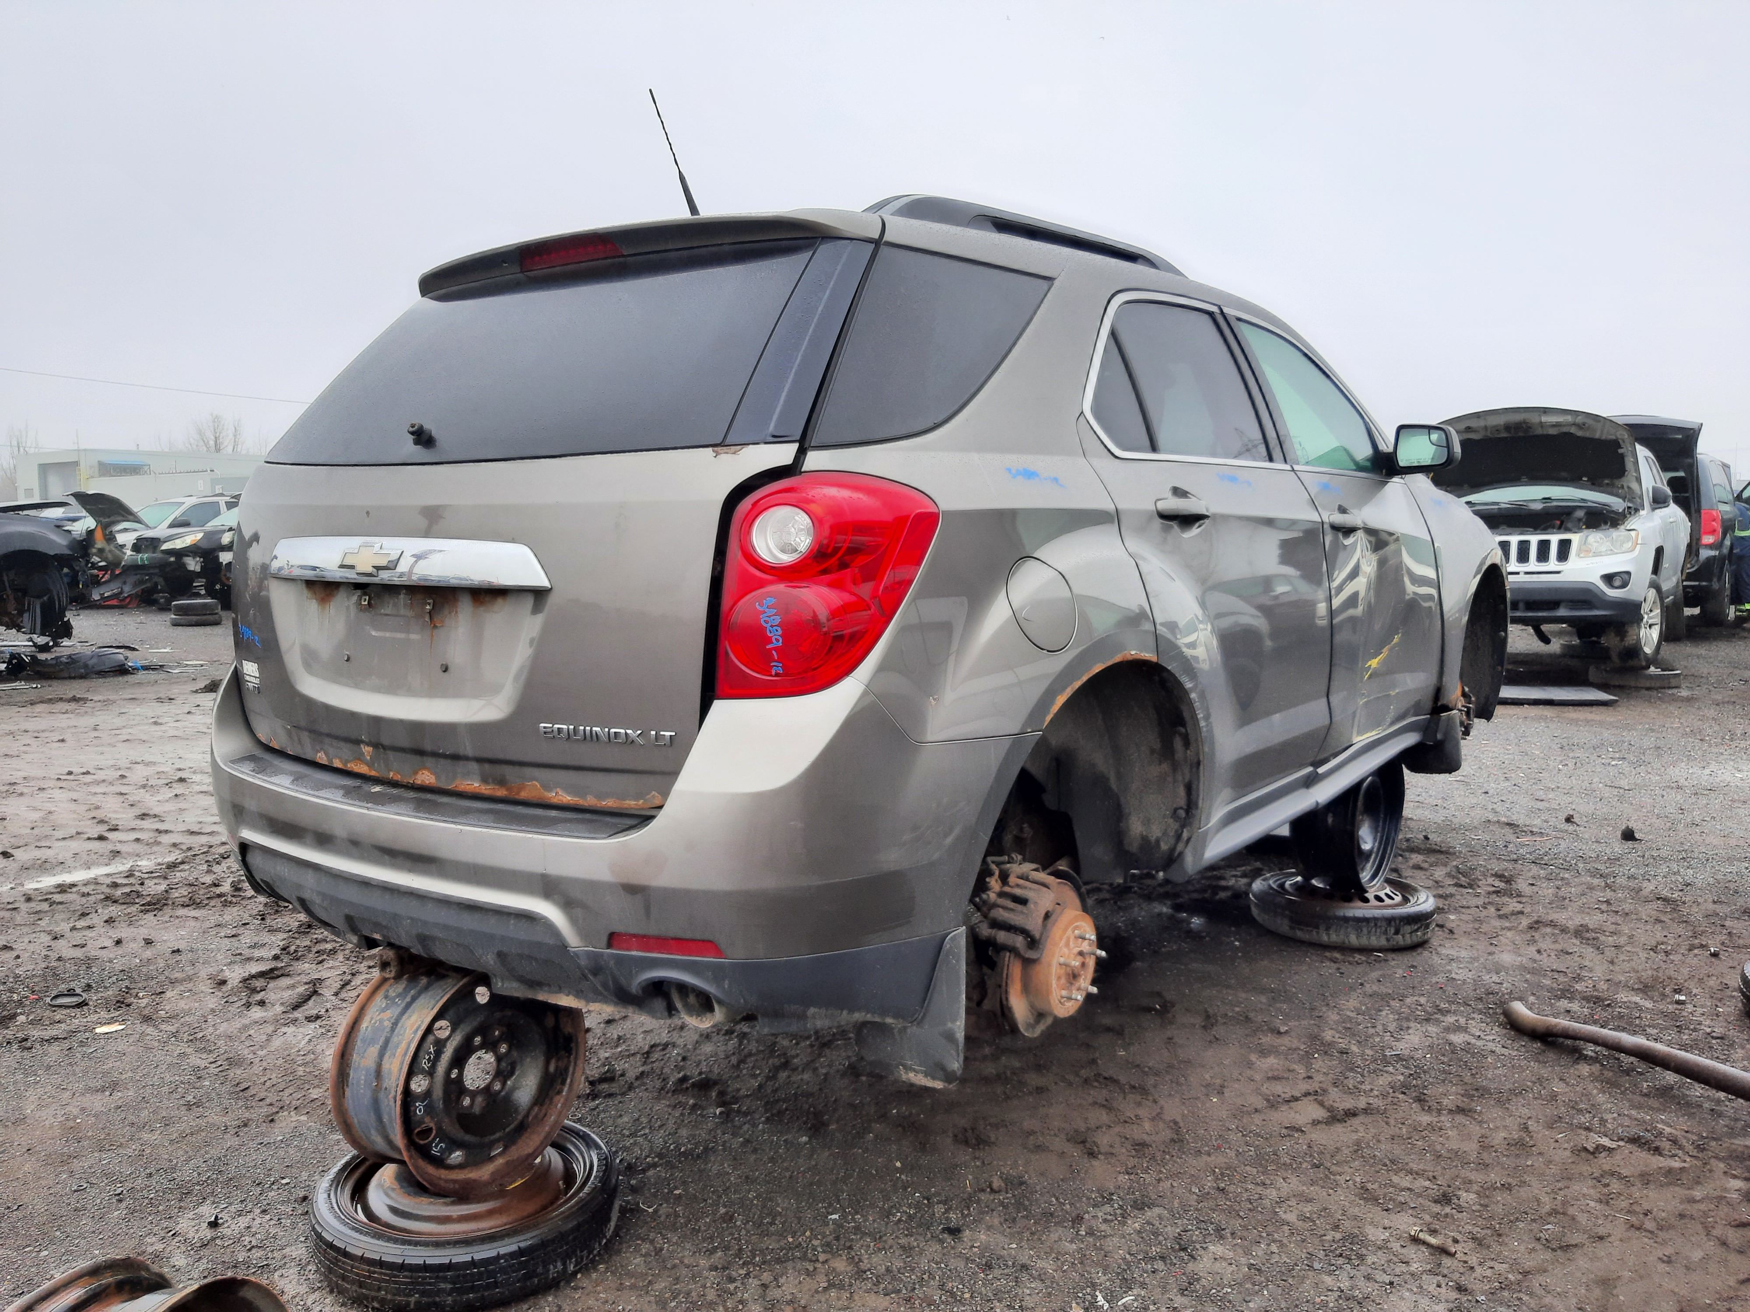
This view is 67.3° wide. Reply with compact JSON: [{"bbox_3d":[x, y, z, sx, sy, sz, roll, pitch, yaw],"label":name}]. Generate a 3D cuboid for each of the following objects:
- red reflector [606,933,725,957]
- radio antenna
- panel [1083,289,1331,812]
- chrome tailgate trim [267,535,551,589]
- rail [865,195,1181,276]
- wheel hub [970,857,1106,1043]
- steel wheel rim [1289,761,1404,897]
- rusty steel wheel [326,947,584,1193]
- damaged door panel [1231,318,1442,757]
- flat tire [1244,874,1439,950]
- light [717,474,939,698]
[{"bbox_3d":[-0.276,0.390,1.761,0.178,0.026,0.020,2,8,22],"label":"red reflector"},{"bbox_3d":[-0.388,-0.965,2.626,0.022,0.320,0.022,4,37,37],"label":"radio antenna"},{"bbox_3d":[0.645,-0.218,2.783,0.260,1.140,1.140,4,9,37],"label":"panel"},{"bbox_3d":[-0.806,-0.157,2.153,0.785,0.090,0.075,4,9,37],"label":"chrome tailgate trim"},{"bbox_3d":[0.371,-0.836,2.680,0.070,0.090,1.300,4,9,37],"label":"rail"},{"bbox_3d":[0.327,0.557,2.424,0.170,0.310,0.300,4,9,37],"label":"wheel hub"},{"bbox_3d":[1.463,0.486,4.060,0.190,0.441,0.441,8,11,38],"label":"steel wheel rim"},{"bbox_3d":[-0.746,0.742,2.394,0.185,0.415,0.415,5,9,34],"label":"rusty steel wheel"},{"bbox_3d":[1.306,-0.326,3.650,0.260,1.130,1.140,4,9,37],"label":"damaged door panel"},{"bbox_3d":[1.466,0.787,4.130,0.555,0.120,0.555,-1,7,0],"label":"flat tire"},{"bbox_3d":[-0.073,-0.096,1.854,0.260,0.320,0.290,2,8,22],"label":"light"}]

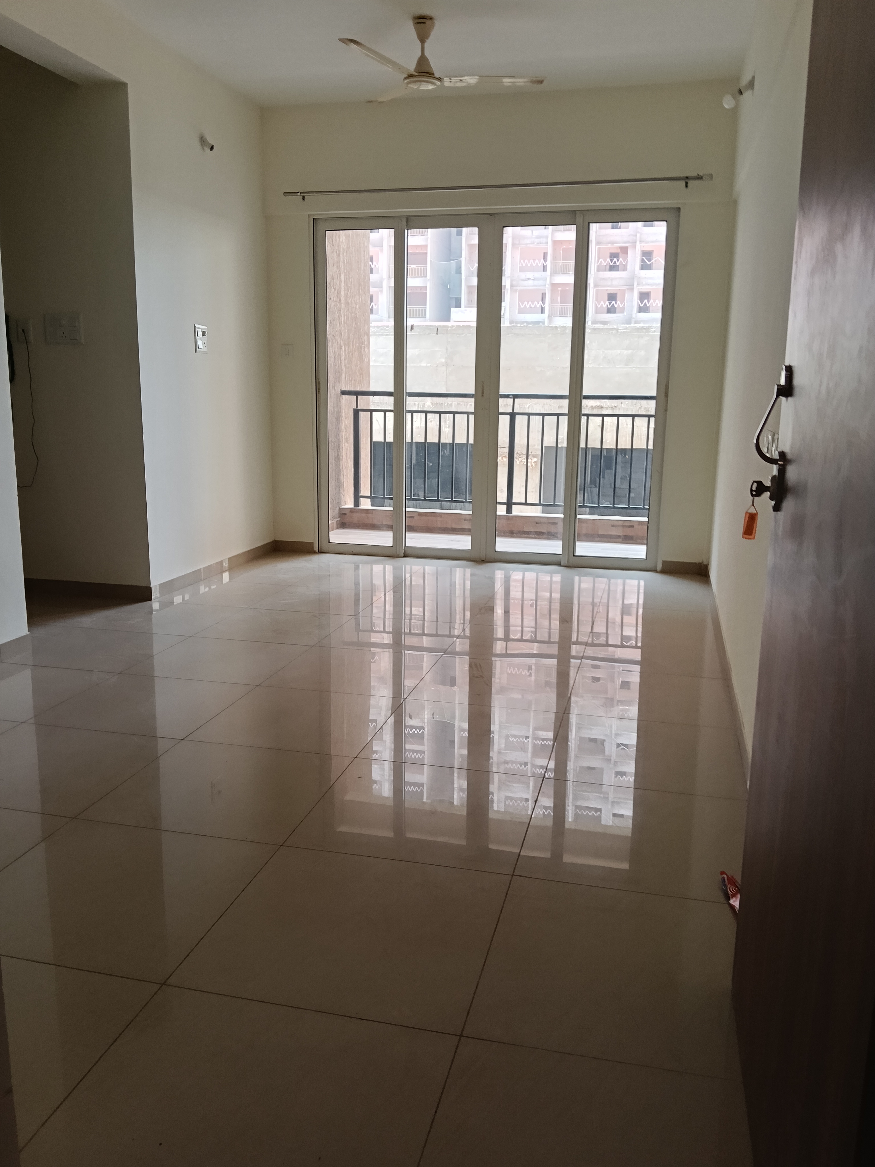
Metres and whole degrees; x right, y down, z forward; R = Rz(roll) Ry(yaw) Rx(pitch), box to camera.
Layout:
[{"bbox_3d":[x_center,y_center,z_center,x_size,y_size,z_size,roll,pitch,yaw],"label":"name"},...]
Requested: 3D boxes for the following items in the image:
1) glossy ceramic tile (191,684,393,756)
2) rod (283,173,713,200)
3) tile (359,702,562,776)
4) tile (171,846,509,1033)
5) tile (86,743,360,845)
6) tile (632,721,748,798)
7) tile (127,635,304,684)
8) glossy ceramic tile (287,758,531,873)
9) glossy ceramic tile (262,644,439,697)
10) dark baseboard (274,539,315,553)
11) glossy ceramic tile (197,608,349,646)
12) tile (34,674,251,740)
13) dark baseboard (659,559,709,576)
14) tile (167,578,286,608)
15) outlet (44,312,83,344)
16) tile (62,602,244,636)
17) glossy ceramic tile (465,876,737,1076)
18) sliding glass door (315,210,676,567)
[{"bbox_3d":[-0.483,0.482,3.247,0.600,0.010,0.594,4,12,13],"label":"glossy ceramic tile"},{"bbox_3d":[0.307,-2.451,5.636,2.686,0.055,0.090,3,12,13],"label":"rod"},{"bbox_3d":[0.100,0.518,3.109,0.600,0.010,0.594,4,12,13],"label":"tile"},{"bbox_3d":[-0.179,0.750,1.989,0.600,0.010,0.600,3,12,13],"label":"tile"},{"bbox_3d":[-0.625,0.601,2.683,0.600,0.010,0.600,3,12,13],"label":"tile"},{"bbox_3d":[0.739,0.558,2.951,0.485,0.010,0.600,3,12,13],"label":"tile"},{"bbox_3d":[-0.938,0.334,3.951,0.600,0.010,0.600,3,12,13],"label":"tile"},{"bbox_3d":[-0.040,0.635,2.543,0.600,0.010,0.600,3,12,13],"label":"glossy ceramic tile"},{"bbox_3d":[-0.343,0.365,3.806,0.600,0.010,0.594,4,12,13],"label":"glossy ceramic tile"},{"bbox_3d":[-1.033,-0.267,6.547,0.302,0.078,0.012,4,12,13],"label":"dark baseboard"},{"bbox_3d":[-0.786,0.213,4.503,0.600,0.010,0.594,4,12,13],"label":"glossy ceramic tile"},{"bbox_3d":[-1.065,0.446,3.385,0.600,0.010,0.594,4,12,13],"label":"tile"},{"bbox_3d":[1.604,-0.096,5.915,0.285,0.080,0.015,3,12,13],"label":"dark baseboard"},{"bbox_3d":[-1.229,0.061,5.201,0.600,0.010,0.594,4,12,13],"label":"tile"},{"bbox_3d":[-1.990,-1.360,4.846,0.238,0.160,0.015,3,12,13],"label":"outlet"},{"bbox_3d":[-1.387,0.180,4.669,0.600,0.010,0.600,3,12,13],"label":"tile"},{"bbox_3d":[0.404,0.787,1.852,0.600,0.010,0.594,4,12,13],"label":"glossy ceramic tile"},{"bbox_3d":[0.322,-1.258,6.056,2.364,2.250,0.090,4,12,13],"label":"sliding glass door"}]

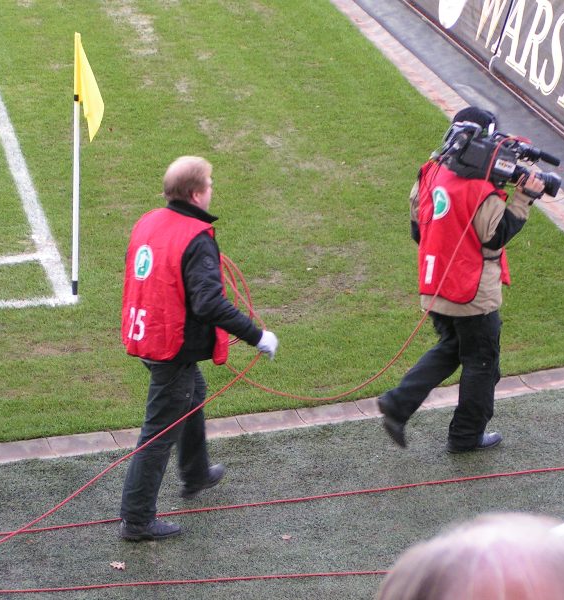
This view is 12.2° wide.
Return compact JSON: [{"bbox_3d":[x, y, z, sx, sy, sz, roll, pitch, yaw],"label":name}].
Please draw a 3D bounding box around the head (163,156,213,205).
[{"bbox_3d":[-0.422,-0.532,11.828,0.215,0.235,0.165,-12,24,-33],"label":"head"}]

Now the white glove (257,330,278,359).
[{"bbox_3d":[-0.067,0.210,12.141,0.100,0.125,0.085,-12,24,-33],"label":"white glove"}]

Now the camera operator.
[{"bbox_3d":[0.893,-0.105,12.966,0.780,1.740,0.570,-9,23,-26],"label":"camera operator"}]

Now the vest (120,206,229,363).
[{"bbox_3d":[-0.494,-0.061,11.987,0.370,0.680,0.470,-12,24,-33],"label":"vest"}]

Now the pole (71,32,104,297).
[{"bbox_3d":[-1.087,-0.745,14.800,0.175,1.547,0.100,2,20,0],"label":"pole"}]

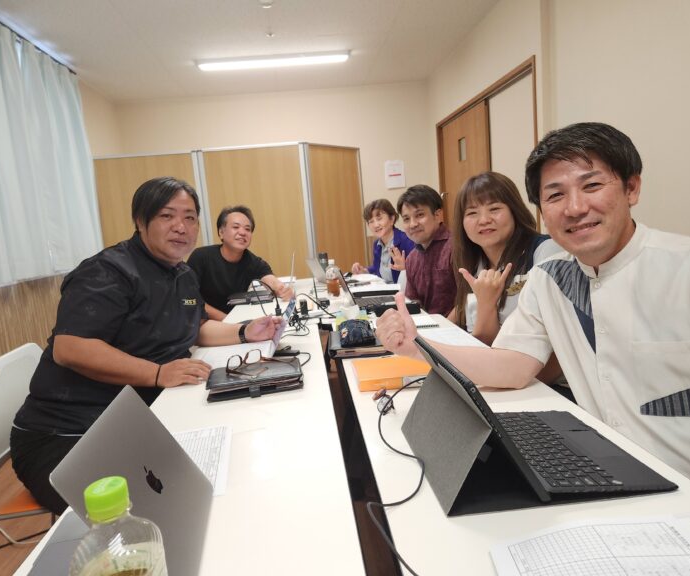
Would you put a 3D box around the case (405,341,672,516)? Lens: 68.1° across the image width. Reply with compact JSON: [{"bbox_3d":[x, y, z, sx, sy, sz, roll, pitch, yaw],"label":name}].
[{"bbox_3d":[0.288,0.193,0.859,0.334,0.187,0.305,-6,7,-4],"label":"case"}]

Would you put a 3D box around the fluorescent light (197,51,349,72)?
[{"bbox_3d":[-0.583,-1.887,4.275,1.250,0.065,0.170,-6,7,-4],"label":"fluorescent light"}]

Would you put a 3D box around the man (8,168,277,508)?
[{"bbox_3d":[-0.608,0.327,1.606,0.770,1.280,0.640,-2,8,21],"label":"man"}]

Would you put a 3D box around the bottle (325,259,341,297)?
[{"bbox_3d":[-0.065,-0.060,2.939,0.072,0.212,0.072,-6,7,-4],"label":"bottle"}]

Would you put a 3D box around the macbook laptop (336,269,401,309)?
[{"bbox_3d":[0.111,-0.015,2.525,0.272,0.197,0.305,-6,7,-4],"label":"macbook laptop"}]

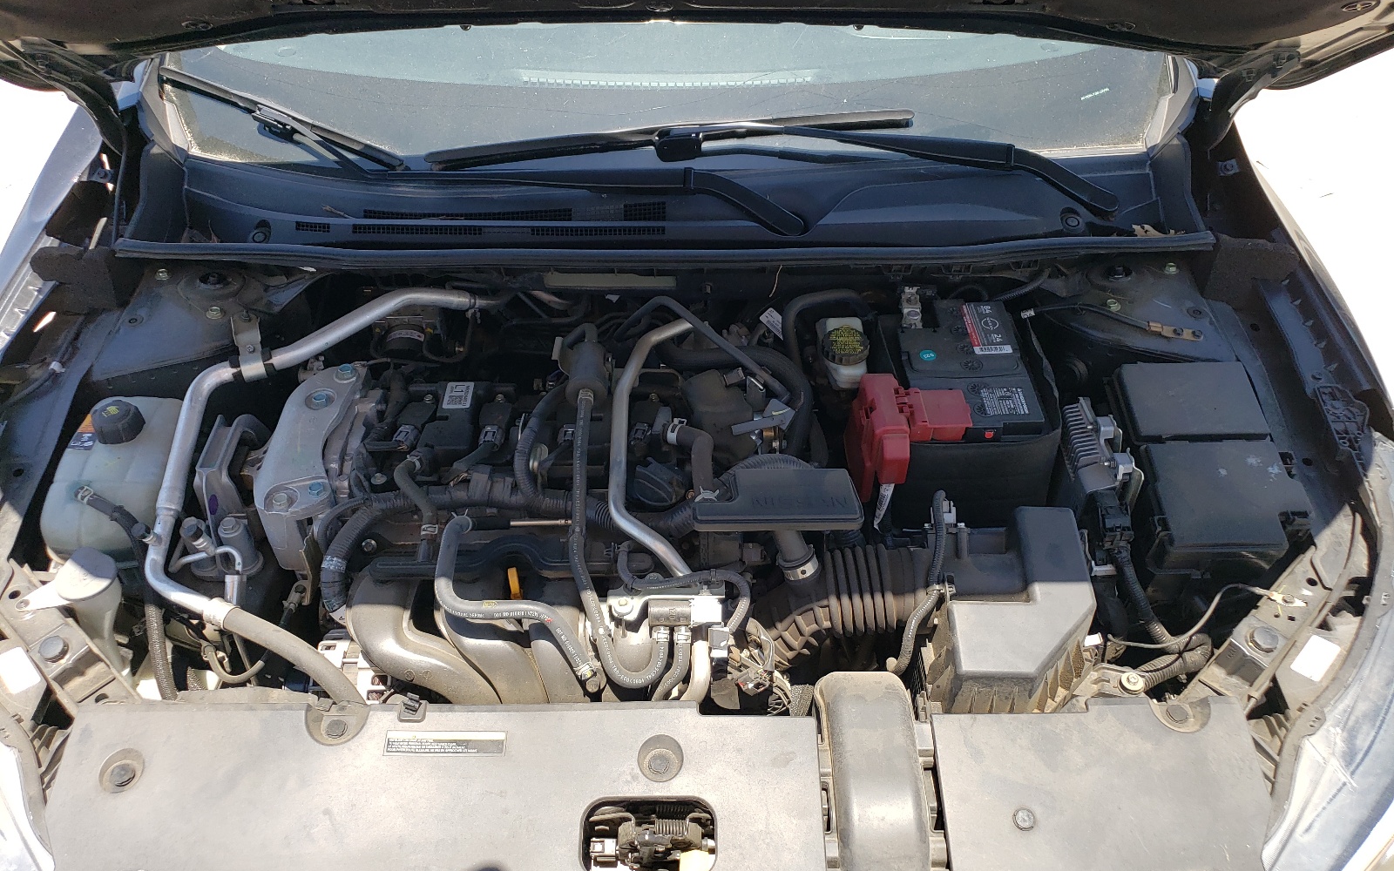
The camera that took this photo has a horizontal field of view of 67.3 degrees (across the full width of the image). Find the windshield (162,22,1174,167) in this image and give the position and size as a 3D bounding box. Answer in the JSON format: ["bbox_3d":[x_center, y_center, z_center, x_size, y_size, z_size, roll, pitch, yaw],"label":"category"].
[{"bbox_3d":[-0.058,-0.728,1.620,1.450,0.130,0.880,-1,70,-2],"label":"windshield"}]

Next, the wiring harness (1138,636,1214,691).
[{"bbox_3d":[0.474,0.228,1.040,0.070,0.040,0.045,-1,42,-2],"label":"wiring harness"}]

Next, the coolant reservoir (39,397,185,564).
[{"bbox_3d":[-0.663,0.049,1.190,0.125,0.155,0.155,-1,42,-2],"label":"coolant reservoir"}]

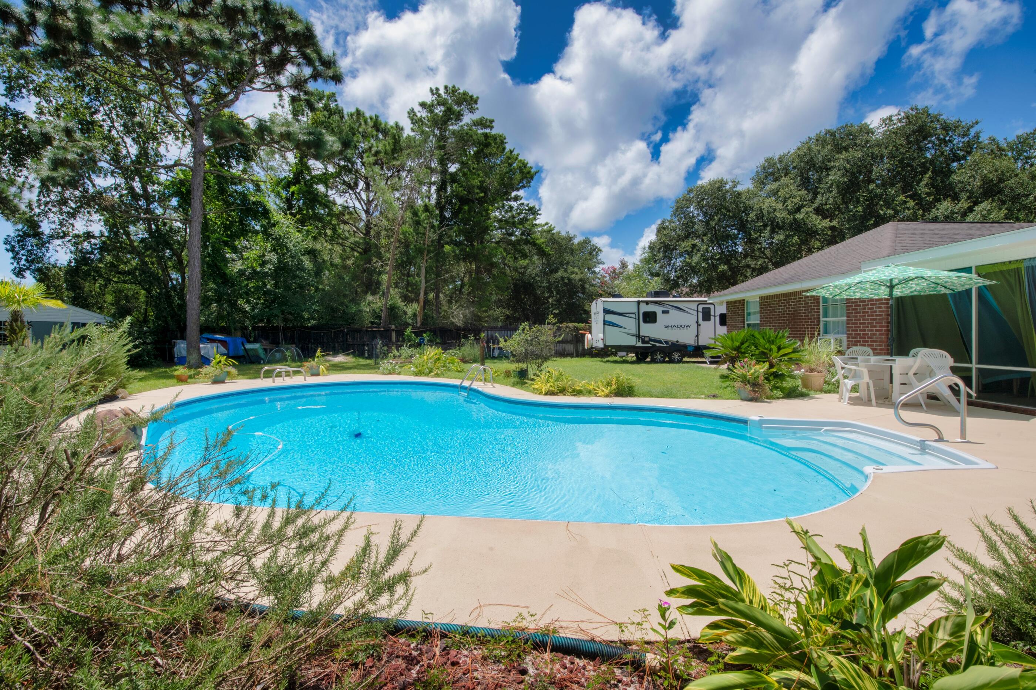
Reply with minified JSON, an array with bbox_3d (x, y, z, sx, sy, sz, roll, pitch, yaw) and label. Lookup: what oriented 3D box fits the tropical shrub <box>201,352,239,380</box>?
[{"bbox_3d":[-7.712,0.543,10.418,0.780,0.690,0.750,-1,2,-36],"label":"tropical shrub"}]

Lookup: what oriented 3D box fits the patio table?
[{"bbox_3d":[7.150,0.650,7.670,1.100,0.800,1.100,0,2,5],"label":"patio table"}]

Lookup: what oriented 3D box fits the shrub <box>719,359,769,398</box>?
[{"bbox_3d":[4.320,0.640,7.700,0.840,0.770,0.780,0,1,0],"label":"shrub"}]

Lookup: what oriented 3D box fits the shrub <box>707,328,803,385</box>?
[{"bbox_3d":[5.456,0.279,9.260,1.850,1.300,1.500,1,2,30],"label":"shrub"}]

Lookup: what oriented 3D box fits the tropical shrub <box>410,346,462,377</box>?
[{"bbox_3d":[-2.500,0.460,12.300,1.500,0.880,1.250,0,1,0],"label":"tropical shrub"}]

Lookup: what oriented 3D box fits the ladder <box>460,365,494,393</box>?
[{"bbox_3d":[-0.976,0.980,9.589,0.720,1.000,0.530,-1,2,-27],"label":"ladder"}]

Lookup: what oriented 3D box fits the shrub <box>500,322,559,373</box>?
[{"bbox_3d":[0.360,0.090,12.500,1.800,1.570,1.650,0,1,0],"label":"shrub"}]

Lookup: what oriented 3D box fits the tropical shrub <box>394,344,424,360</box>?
[{"bbox_3d":[-5.073,0.338,18.715,1.300,0.750,1.200,0,2,-15],"label":"tropical shrub"}]

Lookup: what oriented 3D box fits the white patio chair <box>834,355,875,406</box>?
[{"bbox_3d":[5.960,0.635,7.150,0.580,0.820,0.570,0,1,26],"label":"white patio chair"}]

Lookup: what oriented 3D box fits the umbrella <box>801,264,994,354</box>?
[{"bbox_3d":[7.050,-0.239,7.596,2.550,2.550,2.550,0,1,0],"label":"umbrella"}]

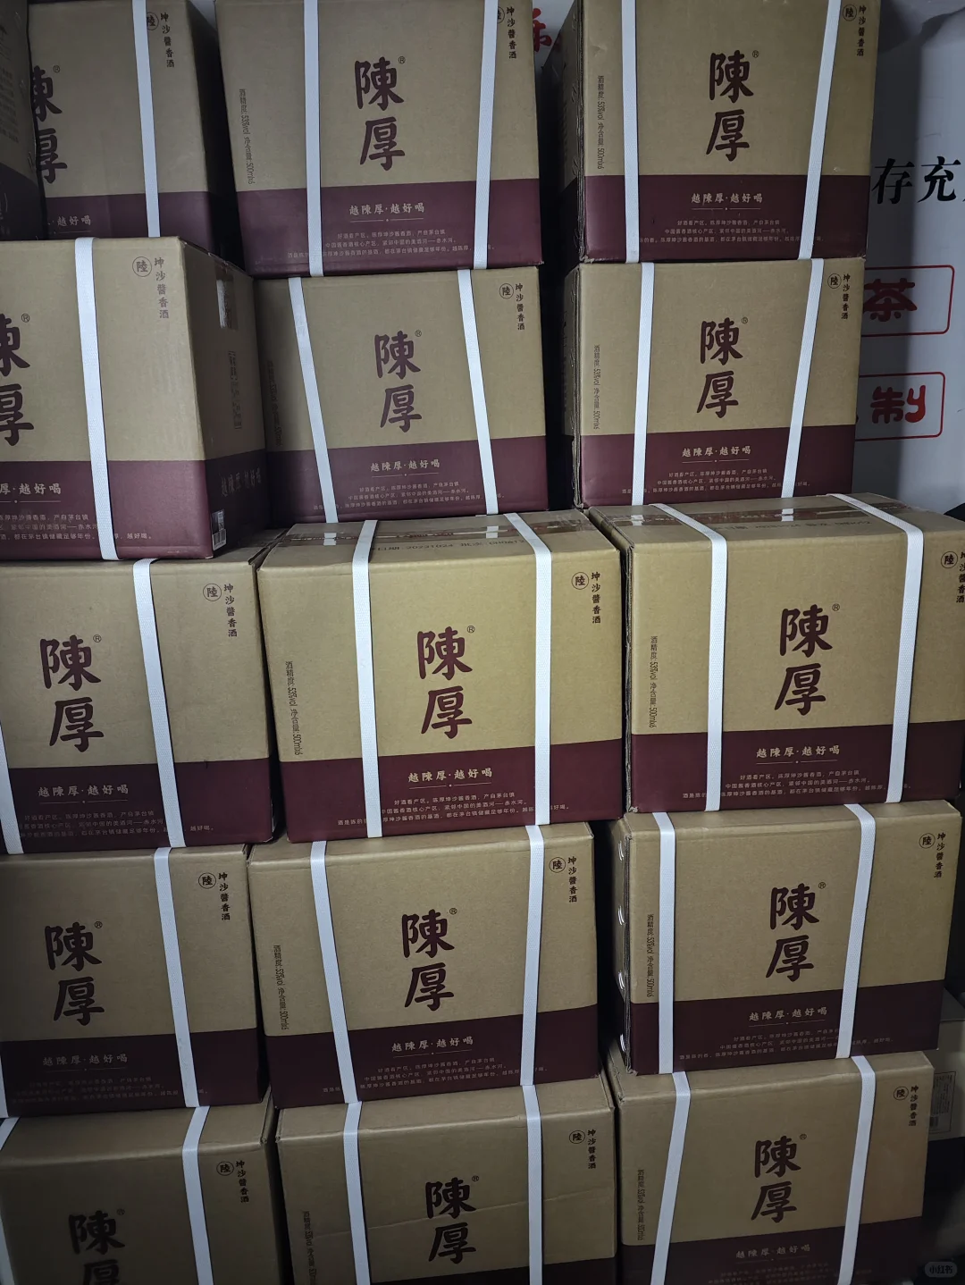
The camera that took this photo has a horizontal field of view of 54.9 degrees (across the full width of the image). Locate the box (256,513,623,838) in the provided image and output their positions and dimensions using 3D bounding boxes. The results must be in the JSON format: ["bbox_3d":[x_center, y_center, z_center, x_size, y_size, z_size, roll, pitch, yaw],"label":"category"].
[{"bbox_3d":[-0.041,0.019,1.027,0.335,0.278,0.275,-3,16,-3],"label":"box"}]

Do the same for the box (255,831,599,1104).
[{"bbox_3d":[-0.062,0.296,1.059,0.335,0.278,0.275,-4,16,-4],"label":"box"}]

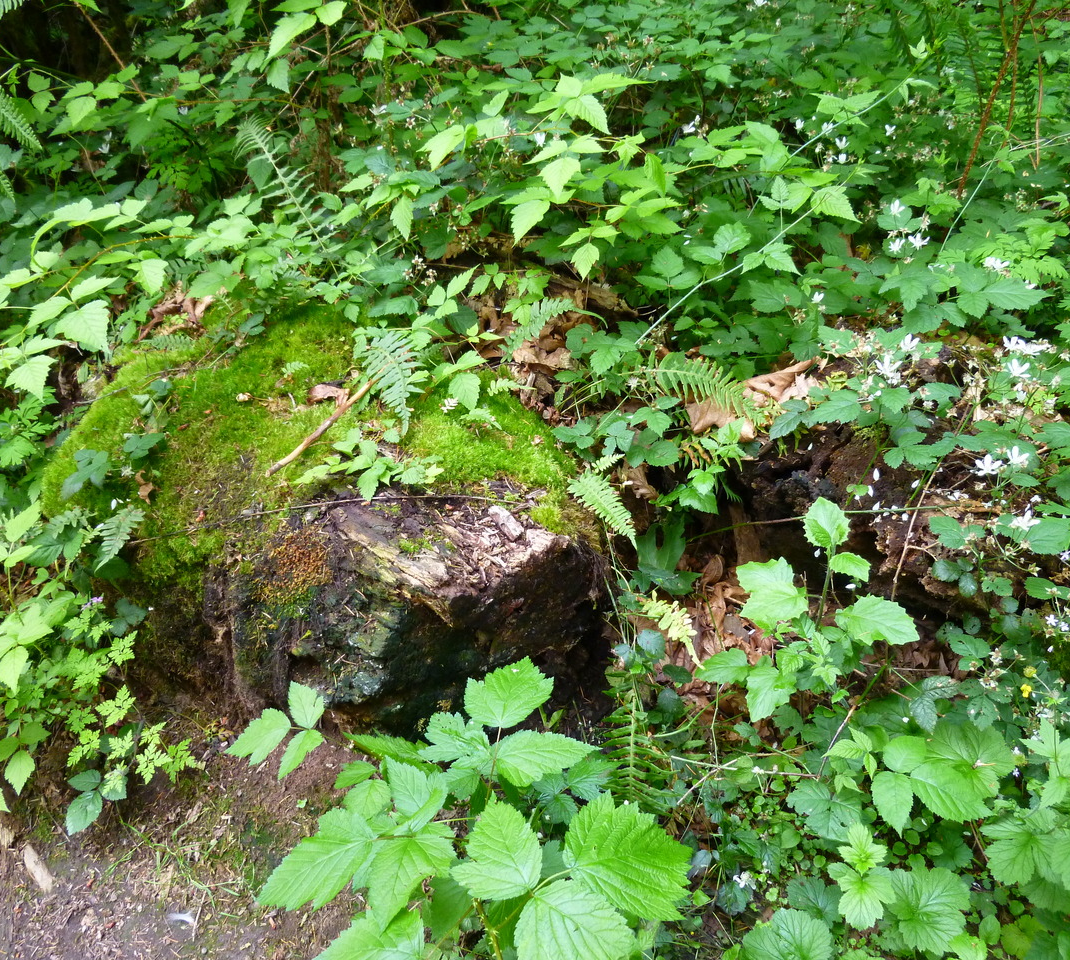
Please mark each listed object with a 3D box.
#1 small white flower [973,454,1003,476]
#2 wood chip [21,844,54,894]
[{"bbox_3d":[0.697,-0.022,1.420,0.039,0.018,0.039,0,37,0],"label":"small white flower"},{"bbox_3d":[-0.807,0.628,1.497,0.030,0.016,0.108,-25,41,-33],"label":"wood chip"}]

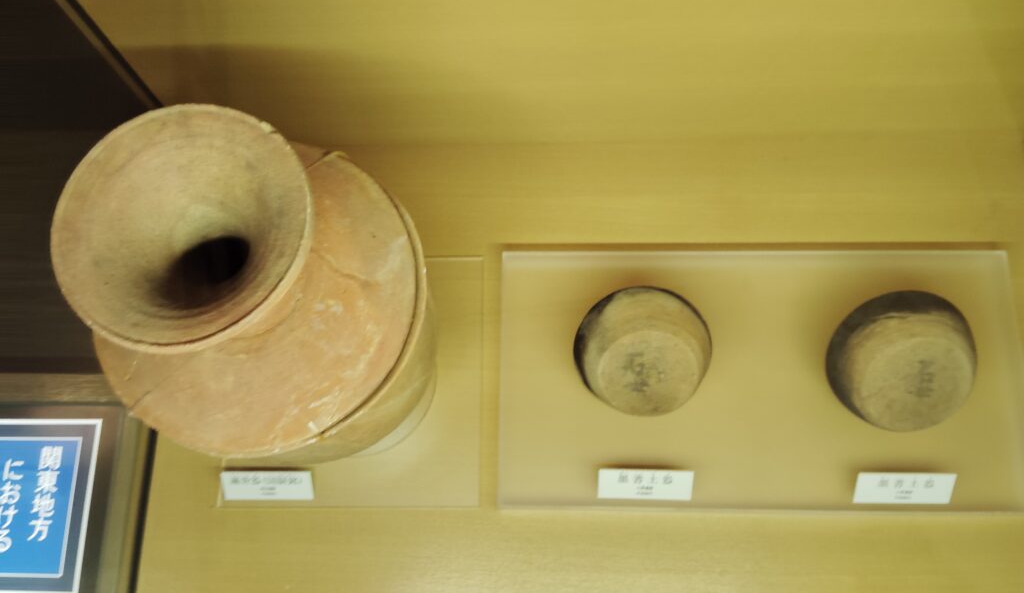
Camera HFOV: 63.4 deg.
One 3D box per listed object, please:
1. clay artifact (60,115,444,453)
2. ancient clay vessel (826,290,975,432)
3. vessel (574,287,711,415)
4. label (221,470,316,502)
[{"bbox_3d":[-0.188,0.022,0.717,0.250,0.469,0.250,0,73,1],"label":"clay artifact"},{"bbox_3d":[0.397,0.075,0.831,0.147,0.058,0.147,-3,112,10],"label":"ancient clay vessel"},{"bbox_3d":[0.135,0.066,0.840,0.142,0.055,0.142,-1,113,3],"label":"vessel"},{"bbox_3d":[-0.260,0.202,0.885,0.096,0.006,0.036,0,113,1],"label":"label"}]

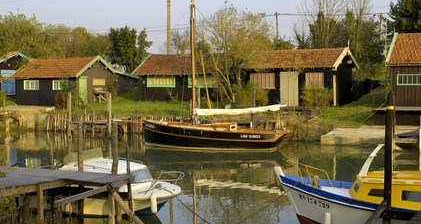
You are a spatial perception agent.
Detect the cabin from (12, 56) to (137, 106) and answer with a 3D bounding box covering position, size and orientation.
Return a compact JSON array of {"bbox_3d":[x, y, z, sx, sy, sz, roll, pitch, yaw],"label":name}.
[{"bbox_3d":[-9.750,-2.258,48.550,6.100,3.350,6.600,2,4,29],"label":"cabin"}]

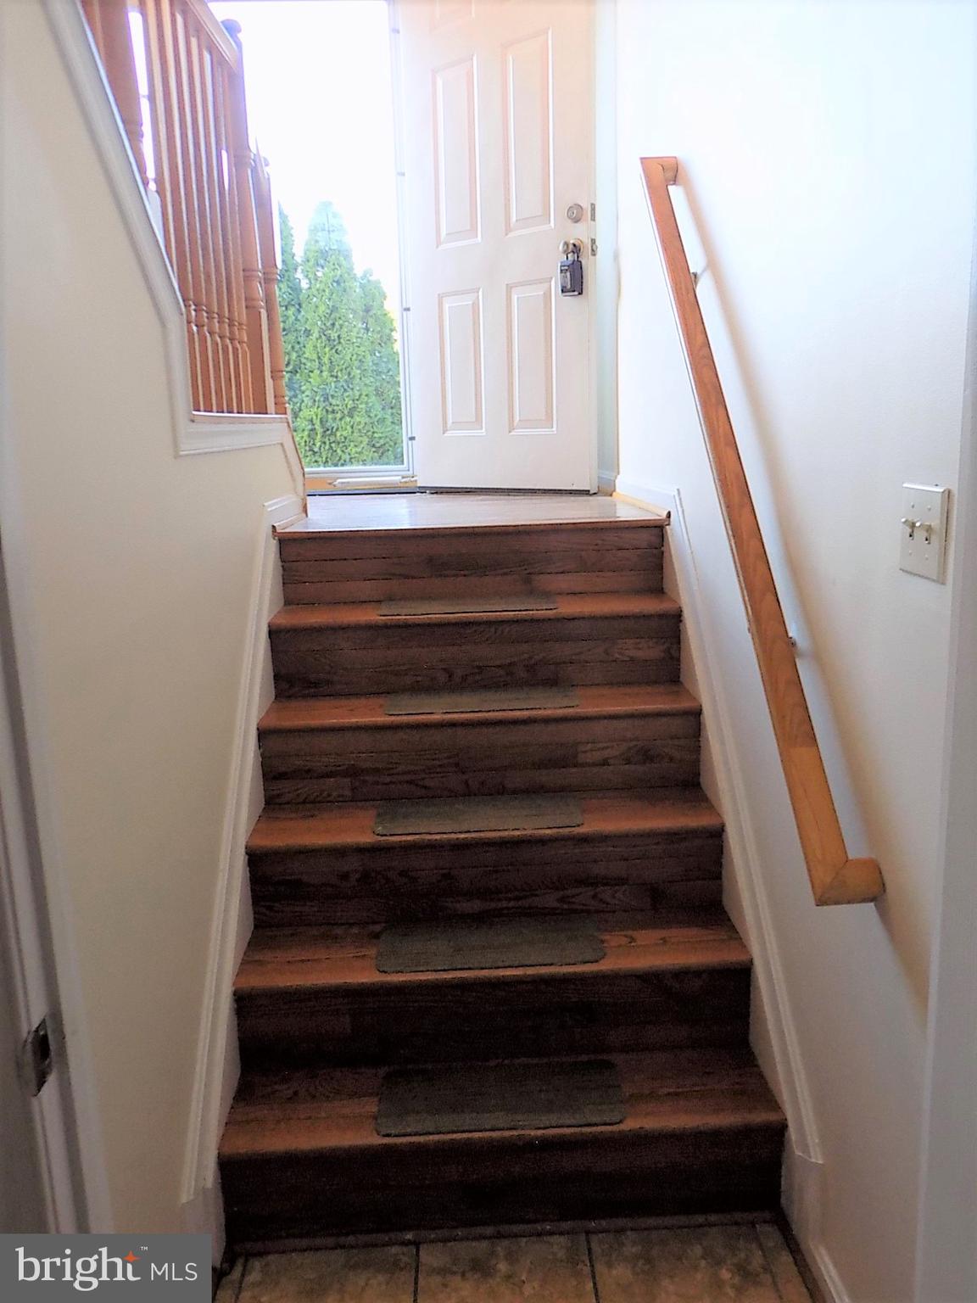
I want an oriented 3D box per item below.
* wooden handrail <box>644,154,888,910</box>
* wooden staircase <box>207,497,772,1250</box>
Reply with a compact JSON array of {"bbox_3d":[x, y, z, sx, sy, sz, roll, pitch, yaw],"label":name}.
[{"bbox_3d":[0.469,-0.420,2.004,0.097,0.048,1.909,-2,56,-2],"label":"wooden handrail"},{"bbox_3d":[-0.007,0.358,2.345,1.050,1.235,1.186,-2,11,-2],"label":"wooden staircase"}]

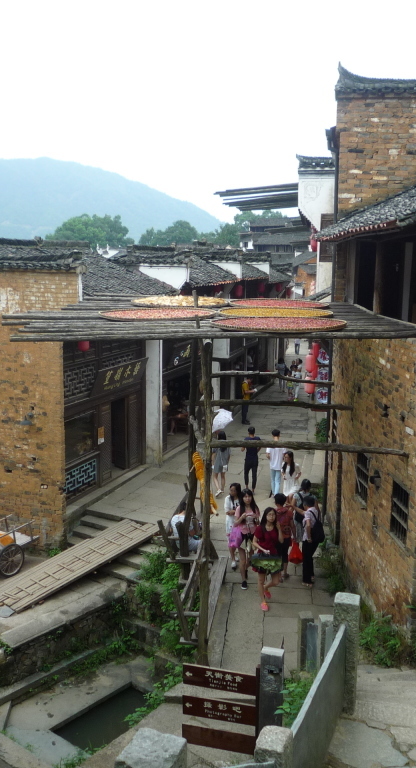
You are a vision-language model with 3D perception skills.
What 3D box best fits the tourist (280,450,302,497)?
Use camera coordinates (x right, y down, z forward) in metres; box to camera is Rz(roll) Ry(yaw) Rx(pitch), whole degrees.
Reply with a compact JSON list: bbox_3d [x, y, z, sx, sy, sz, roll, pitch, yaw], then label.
[{"bbox_3d":[1.826,2.197,16.193,0.480,1.580,0.360,3,8,15],"label":"tourist"}]

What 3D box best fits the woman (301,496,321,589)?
[{"bbox_3d":[1.789,2.650,12.743,0.400,1.580,0.460,3,8,20],"label":"woman"}]

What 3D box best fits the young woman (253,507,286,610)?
[{"bbox_3d":[1.004,2.815,12.084,0.550,1.630,0.500,0,8,0],"label":"young woman"}]

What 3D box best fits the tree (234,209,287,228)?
[{"bbox_3d":[5.788,-15.740,80.000,6.500,7.500,6.000,0,8,0],"label":"tree"}]

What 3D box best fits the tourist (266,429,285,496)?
[{"bbox_3d":[1.682,1.923,18.379,0.500,1.700,0.380,1,8,3],"label":"tourist"}]

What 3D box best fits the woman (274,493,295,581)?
[{"bbox_3d":[1.356,2.647,12.845,0.460,1.550,0.340,3,8,15],"label":"woman"}]

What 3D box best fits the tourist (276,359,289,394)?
[{"bbox_3d":[3.490,-0.335,34.691,0.460,1.600,0.340,1,8,5],"label":"tourist"}]

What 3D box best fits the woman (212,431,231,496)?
[{"bbox_3d":[0.325,1.929,17.890,0.450,1.620,0.360,0,8,-2],"label":"woman"}]

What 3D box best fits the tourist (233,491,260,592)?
[{"bbox_3d":[0.677,2.654,12.781,0.520,1.670,0.450,1,8,5],"label":"tourist"}]

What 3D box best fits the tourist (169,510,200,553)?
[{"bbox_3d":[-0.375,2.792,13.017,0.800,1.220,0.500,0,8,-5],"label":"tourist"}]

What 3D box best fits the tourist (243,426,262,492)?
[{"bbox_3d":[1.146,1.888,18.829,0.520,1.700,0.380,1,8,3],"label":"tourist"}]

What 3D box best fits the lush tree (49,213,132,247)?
[{"bbox_3d":[-10.373,-10.616,65.612,7.400,9.000,7.000,1,8,0],"label":"lush tree"}]

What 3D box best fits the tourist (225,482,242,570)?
[{"bbox_3d":[0.483,2.598,13.734,0.480,1.620,0.380,3,9,20],"label":"tourist"}]

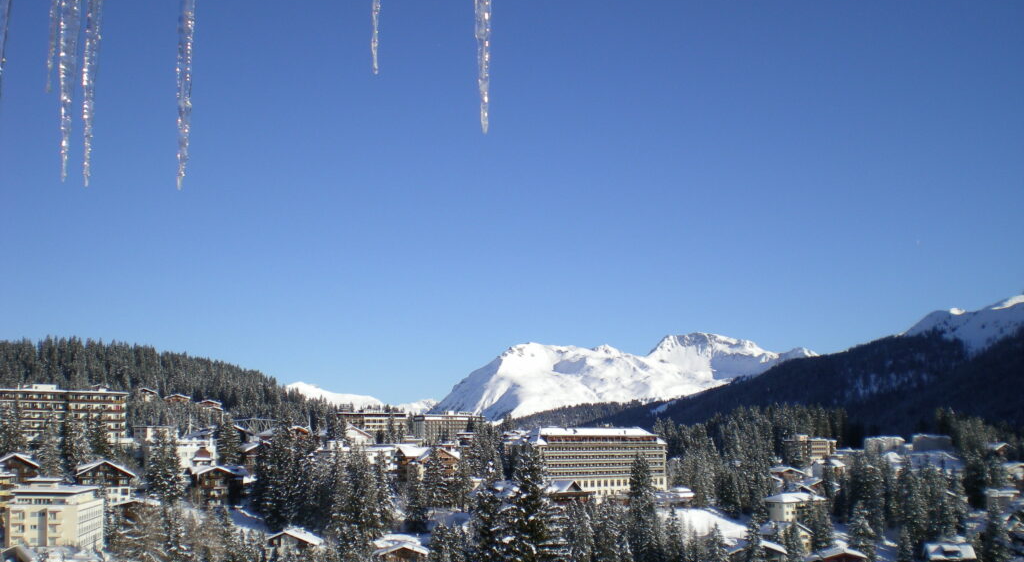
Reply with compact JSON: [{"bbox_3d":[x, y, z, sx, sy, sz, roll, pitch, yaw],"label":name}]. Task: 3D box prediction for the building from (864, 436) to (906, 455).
[{"bbox_3d":[221.870,98.600,670.000,22.000,13.000,12.500,-1,-8,3],"label":"building"}]

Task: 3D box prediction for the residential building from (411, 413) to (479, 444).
[{"bbox_3d":[-46.700,103.350,780.000,46.000,21.500,15.000,4,-9,-30],"label":"residential building"}]

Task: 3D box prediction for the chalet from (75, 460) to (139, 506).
[{"bbox_3d":[-115.490,57.090,320.000,15.680,12.400,13.630,3,-9,-24],"label":"chalet"}]

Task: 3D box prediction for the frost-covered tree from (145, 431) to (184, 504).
[{"bbox_3d":[-97.380,52.210,315.000,10.640,19.910,10.640,-1,-9,0],"label":"frost-covered tree"}]

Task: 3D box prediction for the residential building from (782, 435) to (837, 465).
[{"bbox_3d":[170.590,97.110,645.000,23.990,16.770,16.540,2,-9,-20],"label":"residential building"}]

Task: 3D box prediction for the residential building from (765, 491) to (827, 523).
[{"bbox_3d":[111.000,88.710,442.000,18.600,11.690,12.400,3,-9,-22],"label":"residential building"}]

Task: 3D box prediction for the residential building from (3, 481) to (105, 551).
[{"bbox_3d":[-110.140,56.180,272.000,16.650,15.090,30.650,1,-9,-12],"label":"residential building"}]

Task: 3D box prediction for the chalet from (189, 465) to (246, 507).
[{"bbox_3d":[-79.740,55.910,305.000,12.700,11.200,11.500,-1,-8,2],"label":"chalet"}]

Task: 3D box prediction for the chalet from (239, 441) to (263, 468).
[{"bbox_3d":[-87.700,59.690,385.000,10.500,9.500,10.000,4,-9,-27],"label":"chalet"}]

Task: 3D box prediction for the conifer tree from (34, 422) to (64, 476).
[{"bbox_3d":[-138.540,50.330,336.000,7.950,16.560,7.950,-1,-9,0],"label":"conifer tree"}]

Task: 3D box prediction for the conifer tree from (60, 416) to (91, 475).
[{"bbox_3d":[-131.250,49.430,338.000,8.560,17.850,8.560,-1,-9,0],"label":"conifer tree"}]

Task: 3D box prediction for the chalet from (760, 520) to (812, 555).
[{"bbox_3d":[86.860,80.870,356.000,11.250,10.460,10.710,4,-10,-27],"label":"chalet"}]

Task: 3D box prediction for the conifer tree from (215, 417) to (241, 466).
[{"bbox_3d":[-86.050,49.730,340.000,7.600,16.800,7.600,-1,-8,0],"label":"conifer tree"}]

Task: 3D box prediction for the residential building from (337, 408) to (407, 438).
[{"bbox_3d":[-69.090,72.020,560.000,34.000,15.500,15.000,1,-8,-12],"label":"residential building"}]

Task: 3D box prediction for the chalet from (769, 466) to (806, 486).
[{"bbox_3d":[115.100,82.070,470.000,12.000,9.500,12.000,1,-8,-14],"label":"chalet"}]

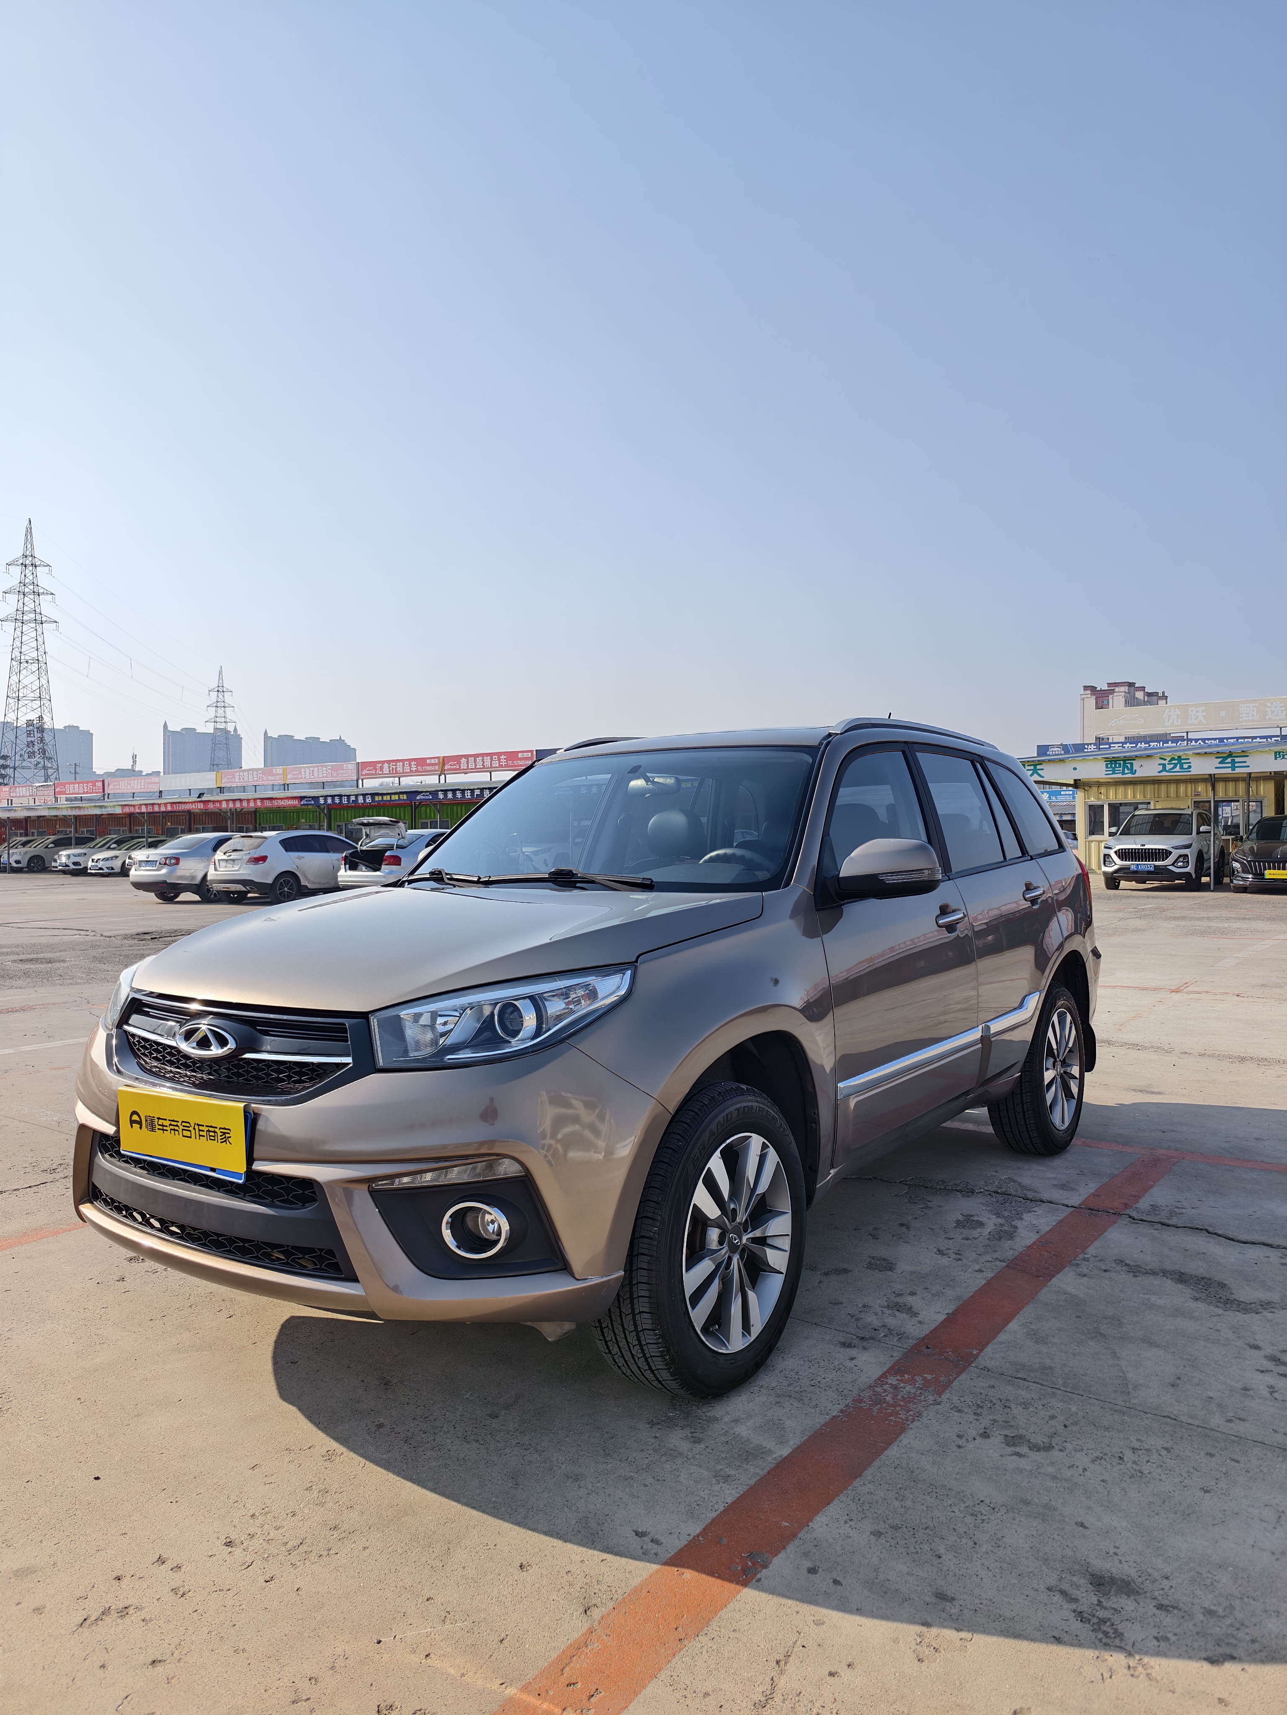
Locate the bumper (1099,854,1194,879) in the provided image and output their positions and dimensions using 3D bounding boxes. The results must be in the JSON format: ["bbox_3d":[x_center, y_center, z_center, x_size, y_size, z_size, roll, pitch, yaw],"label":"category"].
[{"bbox_3d":[10.345,0.187,23.400,1.850,0.550,0.600,0,0,36],"label":"bumper"}]

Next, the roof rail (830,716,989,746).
[{"bbox_3d":[1.037,-0.426,4.176,0.085,0.095,1.500,0,0,36],"label":"roof rail"}]

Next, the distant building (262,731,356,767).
[{"bbox_3d":[-247.407,-45.926,840.000,62.000,94.000,16.000,0,0,-33],"label":"distant building"}]

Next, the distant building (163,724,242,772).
[{"bbox_3d":[-317.202,-47.725,820.000,53.000,97.000,17.000,0,0,-25],"label":"distant building"}]

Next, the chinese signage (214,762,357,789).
[{"bbox_3d":[-13.500,-3.050,42.500,8.900,0.740,0.150,0,0,36],"label":"chinese signage"}]

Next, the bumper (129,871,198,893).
[{"bbox_3d":[-9.808,0.521,23.300,1.750,0.450,0.560,0,0,36],"label":"bumper"}]

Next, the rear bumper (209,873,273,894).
[{"bbox_3d":[-8.135,0.543,23.100,1.750,0.450,0.560,0,0,36],"label":"rear bumper"}]

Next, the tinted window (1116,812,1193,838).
[{"bbox_3d":[10.900,-0.686,24.300,1.500,0.550,0.600,0,0,36],"label":"tinted window"}]

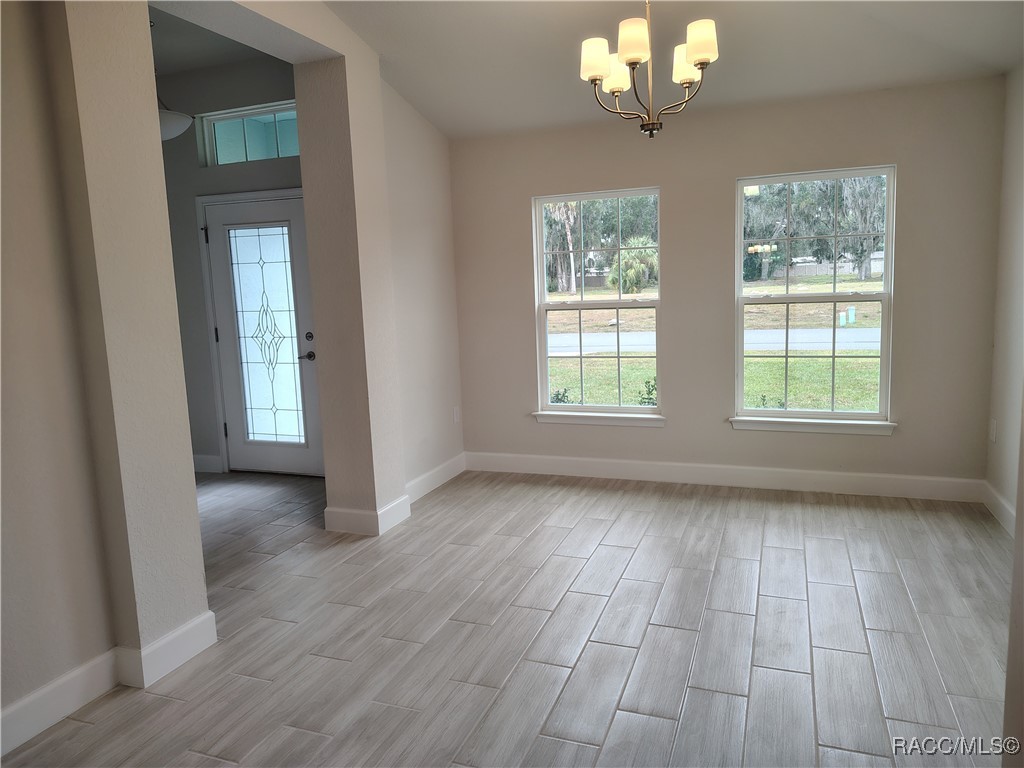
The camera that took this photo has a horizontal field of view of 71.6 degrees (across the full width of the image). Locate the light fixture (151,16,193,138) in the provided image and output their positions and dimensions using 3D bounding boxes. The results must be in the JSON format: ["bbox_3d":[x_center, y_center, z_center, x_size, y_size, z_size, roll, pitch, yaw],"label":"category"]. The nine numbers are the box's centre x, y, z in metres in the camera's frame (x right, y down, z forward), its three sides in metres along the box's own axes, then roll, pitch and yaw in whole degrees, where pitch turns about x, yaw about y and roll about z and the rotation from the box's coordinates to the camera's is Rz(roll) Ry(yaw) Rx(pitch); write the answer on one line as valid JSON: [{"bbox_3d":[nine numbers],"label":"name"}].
[{"bbox_3d":[-2.196,-1.856,4.365,0.410,0.695,0.410,1,8,21],"label":"light fixture"}]

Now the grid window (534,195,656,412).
[{"bbox_3d":[0.603,-0.551,4.946,0.878,1.511,0.100,1,8,21],"label":"grid window"}]

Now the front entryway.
[{"bbox_3d":[-1.832,-0.347,5.354,1.037,2.127,0.100,1,8,21],"label":"front entryway"}]

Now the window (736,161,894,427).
[{"bbox_3d":[1.875,-0.519,4.446,0.911,1.554,0.120,1,8,21],"label":"window"}]

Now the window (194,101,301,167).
[{"bbox_3d":[-1.884,-1.808,5.171,0.946,0.369,0.100,1,8,21],"label":"window"}]

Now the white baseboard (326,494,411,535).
[{"bbox_3d":[-0.859,0.765,4.245,0.369,0.142,0.369,1,8,21],"label":"white baseboard"}]

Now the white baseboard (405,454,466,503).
[{"bbox_3d":[-0.564,0.665,4.921,0.018,0.142,1.081,1,8,21],"label":"white baseboard"}]

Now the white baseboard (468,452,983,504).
[{"bbox_3d":[1.219,0.613,4.817,3.381,0.142,0.018,1,8,21],"label":"white baseboard"}]

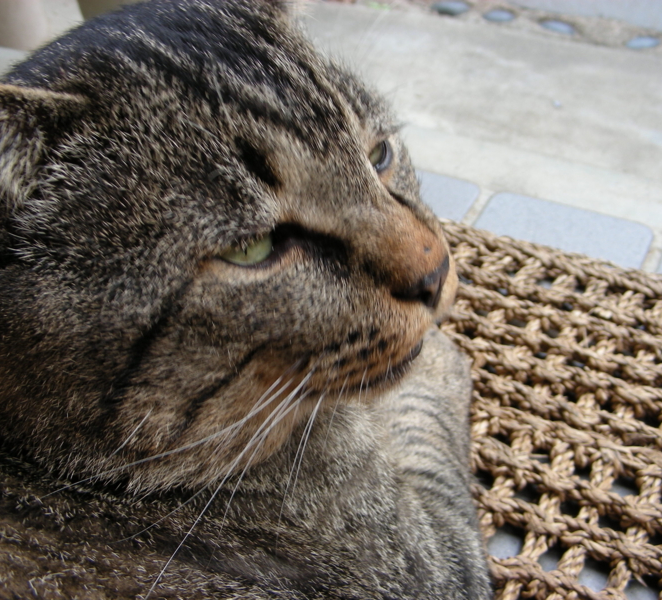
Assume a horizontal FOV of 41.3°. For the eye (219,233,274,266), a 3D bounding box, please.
[{"bbox_3d":[-0.020,-0.012,0.207,0.015,0.008,0.005,-32,29,-26],"label":"eye"}]

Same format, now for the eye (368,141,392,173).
[{"bbox_3d":[0.013,-0.038,0.234,0.006,0.009,0.014,-4,29,27],"label":"eye"}]

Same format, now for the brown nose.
[{"bbox_3d":[0.021,-0.004,0.209,0.009,0.011,0.017,5,34,40],"label":"brown nose"}]

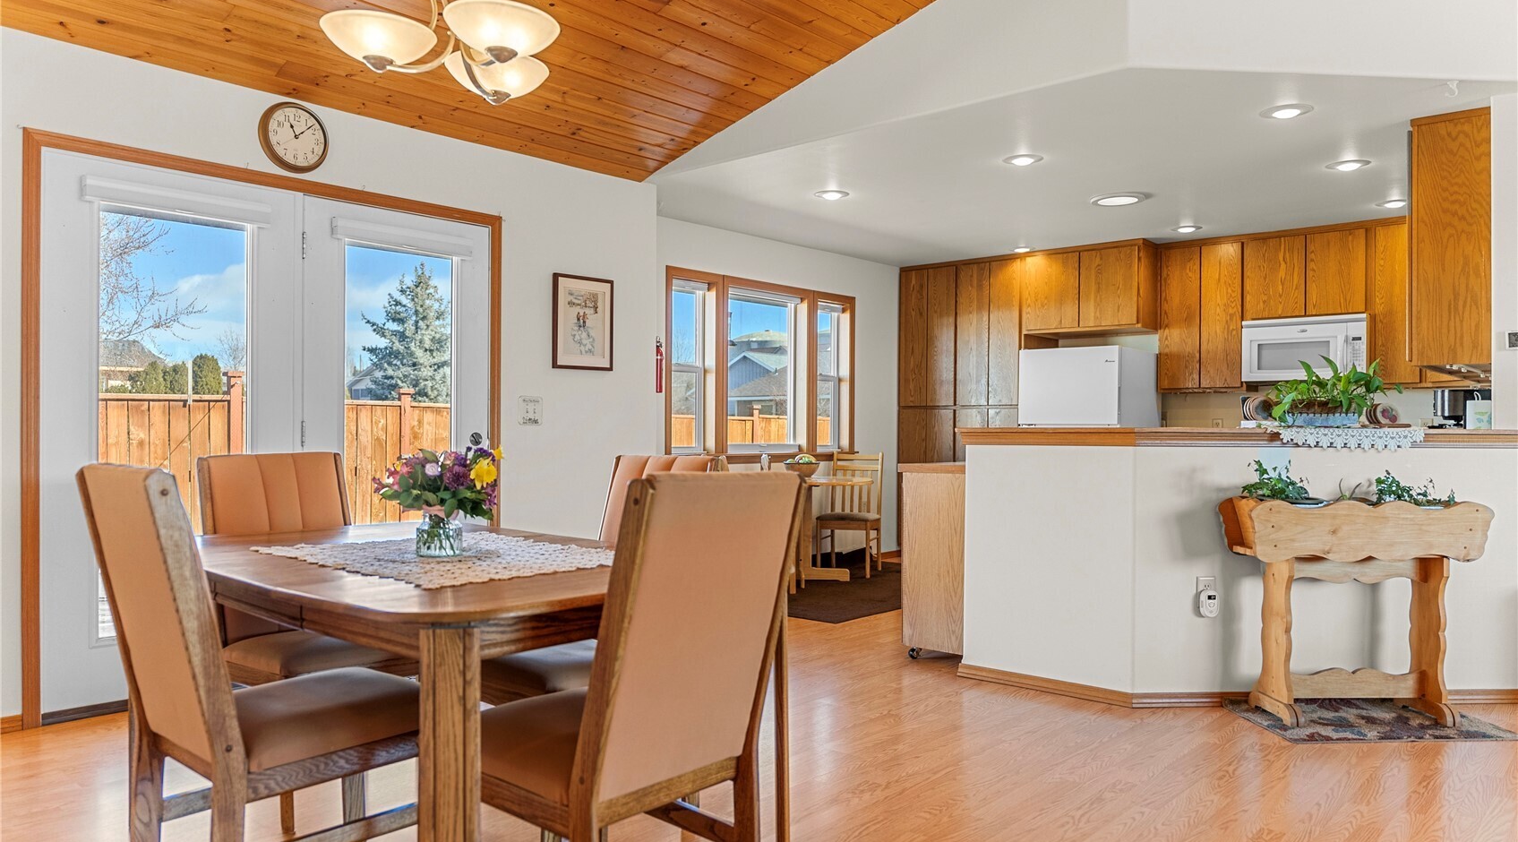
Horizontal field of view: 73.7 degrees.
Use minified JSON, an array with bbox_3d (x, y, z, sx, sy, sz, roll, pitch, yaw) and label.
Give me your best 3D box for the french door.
[{"bbox_3d":[-1.974,0.041,4.347,0.070,2.031,1.889,0,0,40],"label":"french door"}]

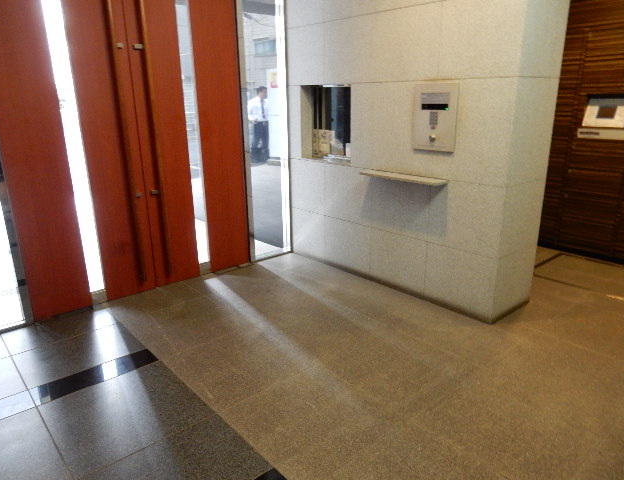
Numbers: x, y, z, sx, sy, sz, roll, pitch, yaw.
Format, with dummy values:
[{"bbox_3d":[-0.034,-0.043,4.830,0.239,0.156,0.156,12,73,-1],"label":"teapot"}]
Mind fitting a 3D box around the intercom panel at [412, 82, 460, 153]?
[{"bbox_3d":[0.744,-0.746,2.829,0.025,0.403,0.300,-15,22,-39],"label":"intercom panel"}]

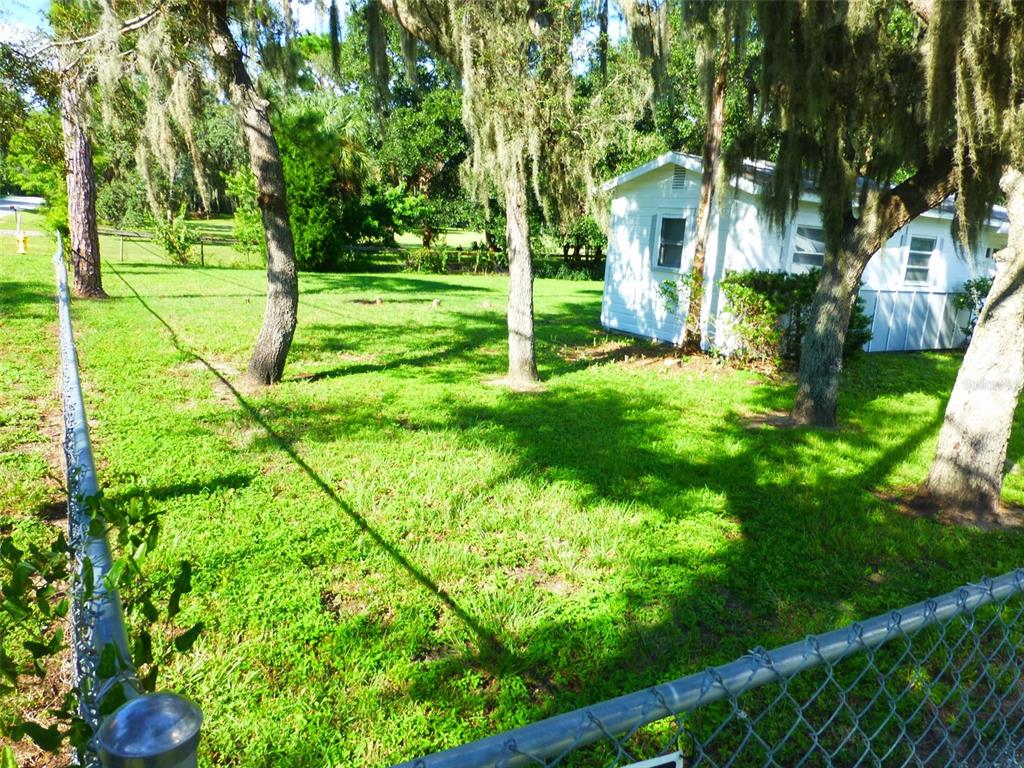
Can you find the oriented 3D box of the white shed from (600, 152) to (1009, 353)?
[{"bbox_3d":[6.715,-2.747,15.559,9.126,3.478,4.255,-3,14,-29],"label":"white shed"}]

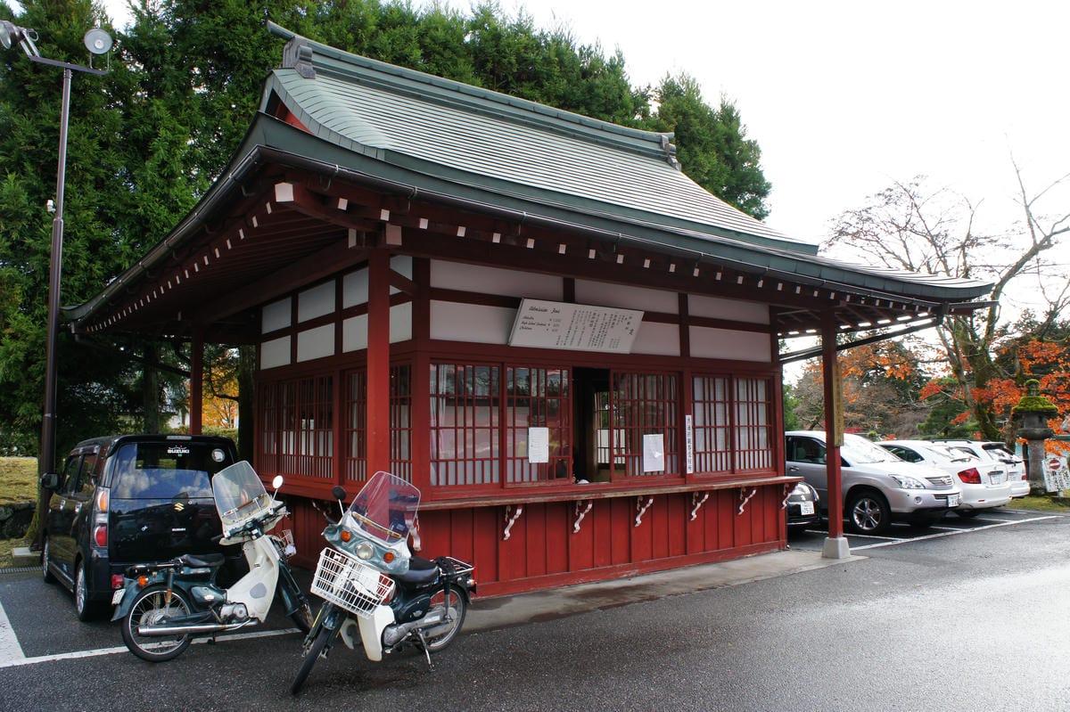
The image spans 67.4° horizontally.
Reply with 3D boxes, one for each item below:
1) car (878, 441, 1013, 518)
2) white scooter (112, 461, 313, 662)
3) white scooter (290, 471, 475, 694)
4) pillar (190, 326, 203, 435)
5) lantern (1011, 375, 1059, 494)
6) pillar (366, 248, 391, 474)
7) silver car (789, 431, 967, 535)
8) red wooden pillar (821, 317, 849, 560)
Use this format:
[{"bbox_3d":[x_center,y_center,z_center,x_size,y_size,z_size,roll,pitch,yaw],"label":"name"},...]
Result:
[{"bbox_3d":[6.942,2.438,16.102,1.700,1.470,4.560,3,-6,-36],"label":"car"},{"bbox_3d":[-2.428,1.566,6.353,1.760,1.410,0.700,5,-7,-43],"label":"white scooter"},{"bbox_3d":[-1.048,1.499,5.625,0.700,1.390,1.760,-5,-7,40],"label":"white scooter"},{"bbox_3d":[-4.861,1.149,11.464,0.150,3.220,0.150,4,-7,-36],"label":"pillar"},{"bbox_3d":[12.224,2.011,19.731,0.990,2.832,0.990,4,-7,-36],"label":"lantern"},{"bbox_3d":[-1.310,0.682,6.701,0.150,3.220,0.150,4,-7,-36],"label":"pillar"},{"bbox_3d":[5.232,2.182,14.602,1.845,1.680,4.750,4,-7,-36],"label":"silver car"},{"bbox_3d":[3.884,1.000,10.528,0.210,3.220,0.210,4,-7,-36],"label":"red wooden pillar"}]

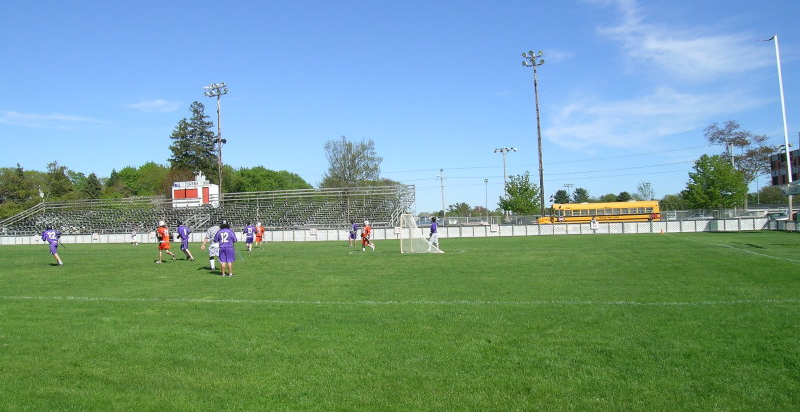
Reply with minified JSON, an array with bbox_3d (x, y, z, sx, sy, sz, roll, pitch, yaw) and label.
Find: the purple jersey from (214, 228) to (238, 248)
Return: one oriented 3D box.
[{"bbox_3d":[-5.510,1.030,20.500,0.700,0.660,0.420,-2,-1,0],"label":"purple jersey"}]

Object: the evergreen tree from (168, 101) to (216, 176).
[{"bbox_3d":[-33.000,-5.600,105.000,8.600,22.500,8.200,-2,-1,-17],"label":"evergreen tree"}]

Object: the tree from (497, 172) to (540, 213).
[{"bbox_3d":[14.100,-0.400,76.000,5.000,7.100,4.800,-2,-1,11],"label":"tree"}]

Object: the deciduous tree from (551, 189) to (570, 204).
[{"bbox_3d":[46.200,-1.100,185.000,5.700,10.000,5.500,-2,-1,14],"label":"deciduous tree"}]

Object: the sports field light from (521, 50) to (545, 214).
[{"bbox_3d":[15.300,-7.200,72.000,2.600,20.100,1.100,-2,-1,14],"label":"sports field light"}]

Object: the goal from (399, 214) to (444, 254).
[{"bbox_3d":[1.280,1.350,32.000,2.050,1.860,1.880,-2,-1,17],"label":"goal"}]

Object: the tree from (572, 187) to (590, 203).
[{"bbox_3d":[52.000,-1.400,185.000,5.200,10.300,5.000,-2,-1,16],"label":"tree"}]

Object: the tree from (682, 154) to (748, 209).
[{"bbox_3d":[37.900,-1.800,77.500,7.900,8.500,7.500,-3,-1,26],"label":"tree"}]

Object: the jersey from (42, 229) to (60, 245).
[{"bbox_3d":[-15.350,1.330,28.500,0.720,0.660,0.450,-1,-2,-30],"label":"jersey"}]

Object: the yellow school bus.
[{"bbox_3d":[18.000,1.200,59.500,10.900,3.100,2.500,-2,-1,2],"label":"yellow school bus"}]

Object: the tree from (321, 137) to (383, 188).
[{"bbox_3d":[-7.300,-3.100,98.000,9.400,14.700,8.800,-2,-1,-4],"label":"tree"}]

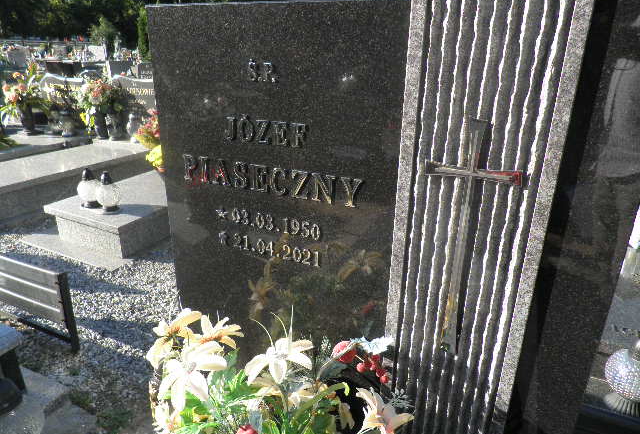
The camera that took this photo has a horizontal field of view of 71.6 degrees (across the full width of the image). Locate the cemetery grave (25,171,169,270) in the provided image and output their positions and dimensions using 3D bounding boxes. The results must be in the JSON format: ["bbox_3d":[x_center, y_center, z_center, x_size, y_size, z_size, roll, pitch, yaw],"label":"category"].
[{"bbox_3d":[-1.375,-0.140,3.798,0.970,0.260,1.850,12,24,25],"label":"cemetery grave"}]

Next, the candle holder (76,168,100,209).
[{"bbox_3d":[-1.727,-0.220,3.307,0.163,0.290,0.163,12,24,25],"label":"candle holder"}]

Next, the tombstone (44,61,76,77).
[{"bbox_3d":[-4.640,-2.536,8.170,1.000,0.650,0.200,12,24,25],"label":"tombstone"}]

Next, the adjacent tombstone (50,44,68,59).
[{"bbox_3d":[-11.064,-7.008,18.923,1.150,0.750,0.250,12,24,25],"label":"adjacent tombstone"}]

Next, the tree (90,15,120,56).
[{"bbox_3d":[-11.149,-9.126,22.836,1.650,2.280,1.650,12,24,25],"label":"tree"}]

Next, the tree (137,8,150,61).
[{"bbox_3d":[-8.398,-8.640,21.333,0.900,2.610,0.900,12,24,25],"label":"tree"}]

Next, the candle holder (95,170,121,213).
[{"bbox_3d":[-1.530,-0.175,3.206,0.163,0.290,0.163,12,24,25],"label":"candle holder"}]

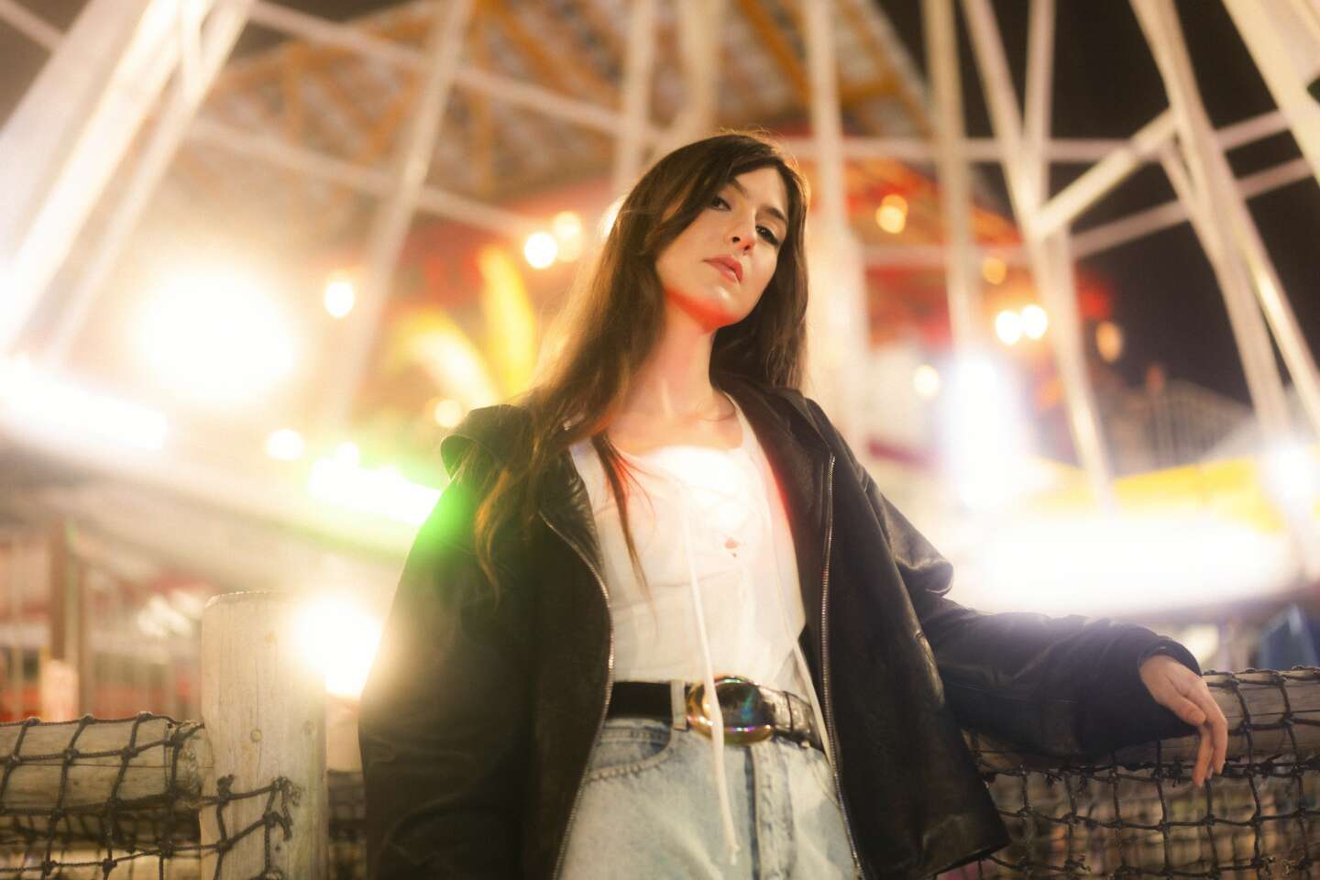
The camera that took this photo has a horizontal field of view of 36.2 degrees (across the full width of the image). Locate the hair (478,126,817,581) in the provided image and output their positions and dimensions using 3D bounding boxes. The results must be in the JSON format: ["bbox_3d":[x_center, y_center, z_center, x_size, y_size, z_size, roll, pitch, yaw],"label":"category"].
[{"bbox_3d":[-0.025,-0.083,2.090,0.345,0.480,0.260,2,-13,-23],"label":"hair"}]

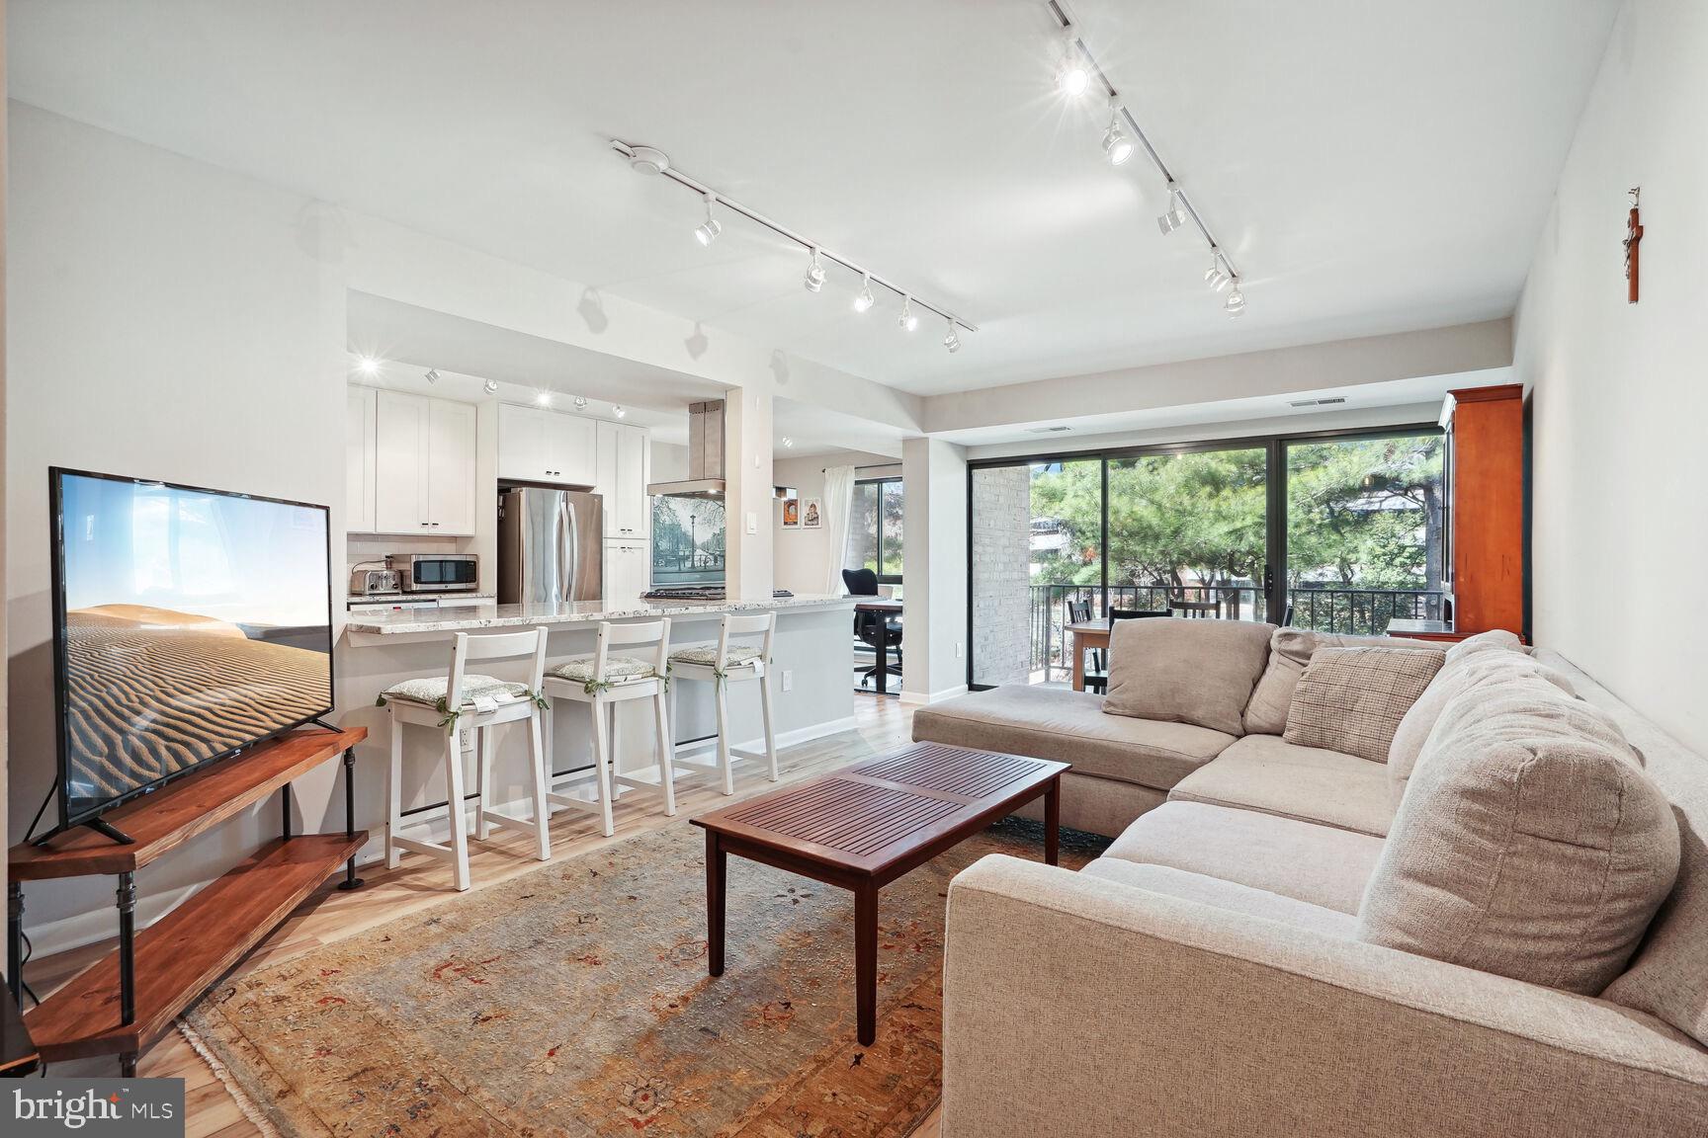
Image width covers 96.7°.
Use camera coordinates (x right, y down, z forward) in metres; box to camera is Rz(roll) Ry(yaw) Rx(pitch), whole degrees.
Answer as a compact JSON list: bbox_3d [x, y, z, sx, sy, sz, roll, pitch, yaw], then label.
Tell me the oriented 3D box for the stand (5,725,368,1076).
[{"bbox_3d":[-1.745,0.852,2.111,0.290,0.548,1.220,0,1,-13],"label":"stand"}]

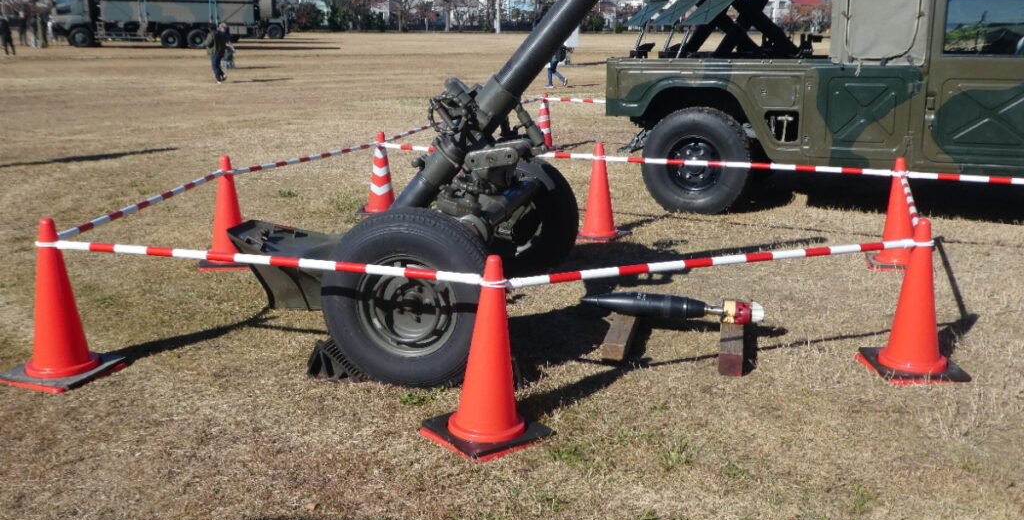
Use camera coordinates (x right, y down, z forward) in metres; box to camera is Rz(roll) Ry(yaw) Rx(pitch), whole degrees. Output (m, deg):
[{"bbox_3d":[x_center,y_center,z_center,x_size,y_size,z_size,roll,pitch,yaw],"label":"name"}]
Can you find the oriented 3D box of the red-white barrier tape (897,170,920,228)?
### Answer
[{"bbox_3d":[2.212,-0.331,5.096,0.040,0.045,1.980,5,15,19],"label":"red-white barrier tape"}]

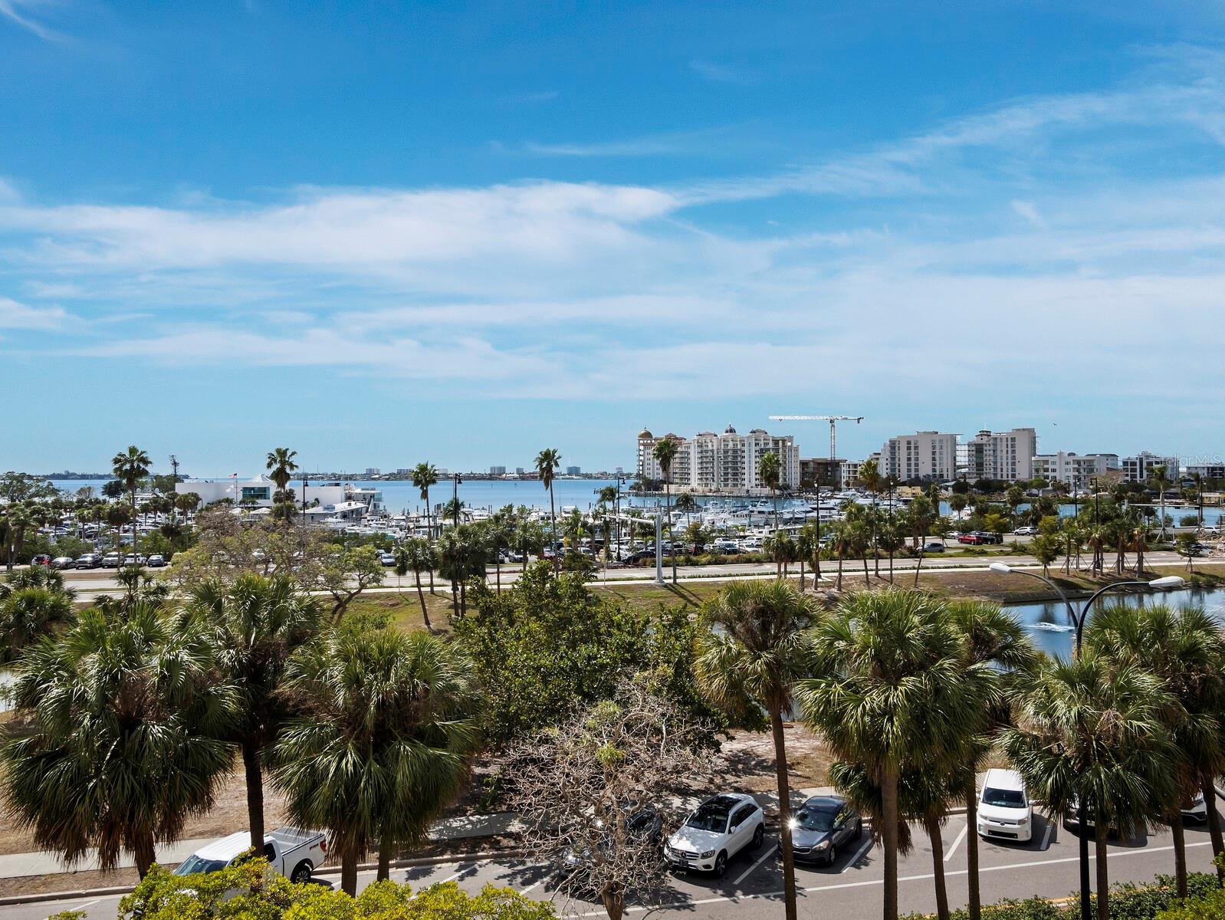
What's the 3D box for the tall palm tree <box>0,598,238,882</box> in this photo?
[{"bbox_3d":[-8.350,7.852,15.700,4.000,10.842,4.000,0,-1,0],"label":"tall palm tree"}]

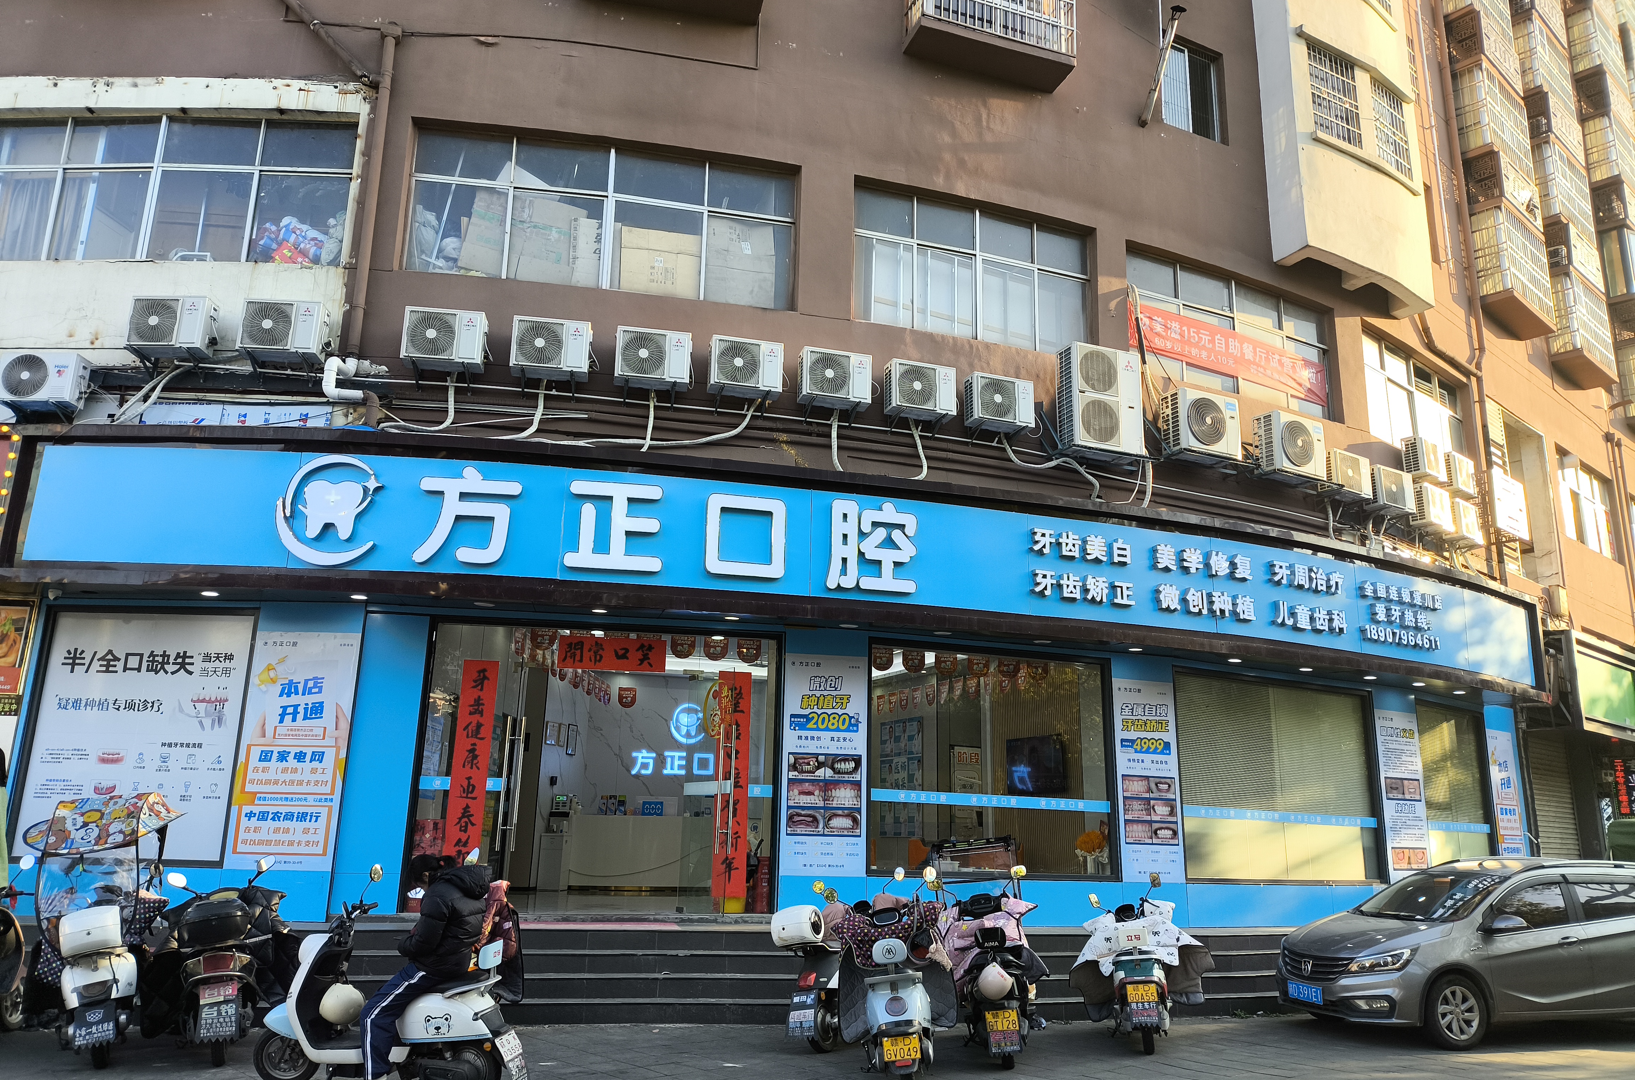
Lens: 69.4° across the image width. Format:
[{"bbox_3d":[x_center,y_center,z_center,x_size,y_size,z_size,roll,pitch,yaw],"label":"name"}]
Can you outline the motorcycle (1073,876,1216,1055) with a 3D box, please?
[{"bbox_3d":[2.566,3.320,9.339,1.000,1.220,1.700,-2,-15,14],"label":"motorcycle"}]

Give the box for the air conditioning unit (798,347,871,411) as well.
[{"bbox_3d":[0.196,-1.767,13.005,0.773,0.553,0.268,6,-15,-15],"label":"air conditioning unit"}]

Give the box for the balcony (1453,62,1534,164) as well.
[{"bbox_3d":[13.026,-7.886,22.724,2.077,1.920,0.558,14,-19,-39],"label":"balcony"}]

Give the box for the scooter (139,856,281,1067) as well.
[{"bbox_3d":[-4.101,2.895,8.255,0.900,1.250,1.750,8,-16,-24],"label":"scooter"}]

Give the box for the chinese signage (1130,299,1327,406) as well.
[{"bbox_3d":[5.511,-2.426,15.675,3.661,0.720,0.050,9,-16,-27],"label":"chinese signage"}]

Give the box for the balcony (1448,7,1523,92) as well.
[{"bbox_3d":[12.824,-9.164,22.736,1.950,0.950,0.650,14,-19,-39],"label":"balcony"}]

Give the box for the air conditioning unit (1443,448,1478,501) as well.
[{"bbox_3d":[10.000,-0.990,18.500,0.800,0.560,0.290,14,-19,-39],"label":"air conditioning unit"}]

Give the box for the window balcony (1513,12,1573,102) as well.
[{"bbox_3d":[15.515,-9.962,25.302,1.900,1.770,0.600,13,-18,-37],"label":"window balcony"}]

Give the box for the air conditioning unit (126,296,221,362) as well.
[{"bbox_3d":[-6.980,-2.311,12.807,0.800,0.560,0.300,1,-14,0],"label":"air conditioning unit"}]

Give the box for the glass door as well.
[{"bbox_3d":[-2.138,2.251,11.700,3.546,2.777,0.120,3,-15,-5],"label":"glass door"}]

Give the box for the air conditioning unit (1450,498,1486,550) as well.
[{"bbox_3d":[9.227,-0.232,16.927,0.760,0.560,0.275,14,-19,-39],"label":"air conditioning unit"}]

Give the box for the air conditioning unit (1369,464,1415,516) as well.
[{"bbox_3d":[7.987,-0.672,16.519,0.800,0.560,0.300,10,-17,-31],"label":"air conditioning unit"}]

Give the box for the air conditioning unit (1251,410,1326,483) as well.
[{"bbox_3d":[6.015,-1.135,15.027,0.885,0.785,0.375,9,-17,-28],"label":"air conditioning unit"}]

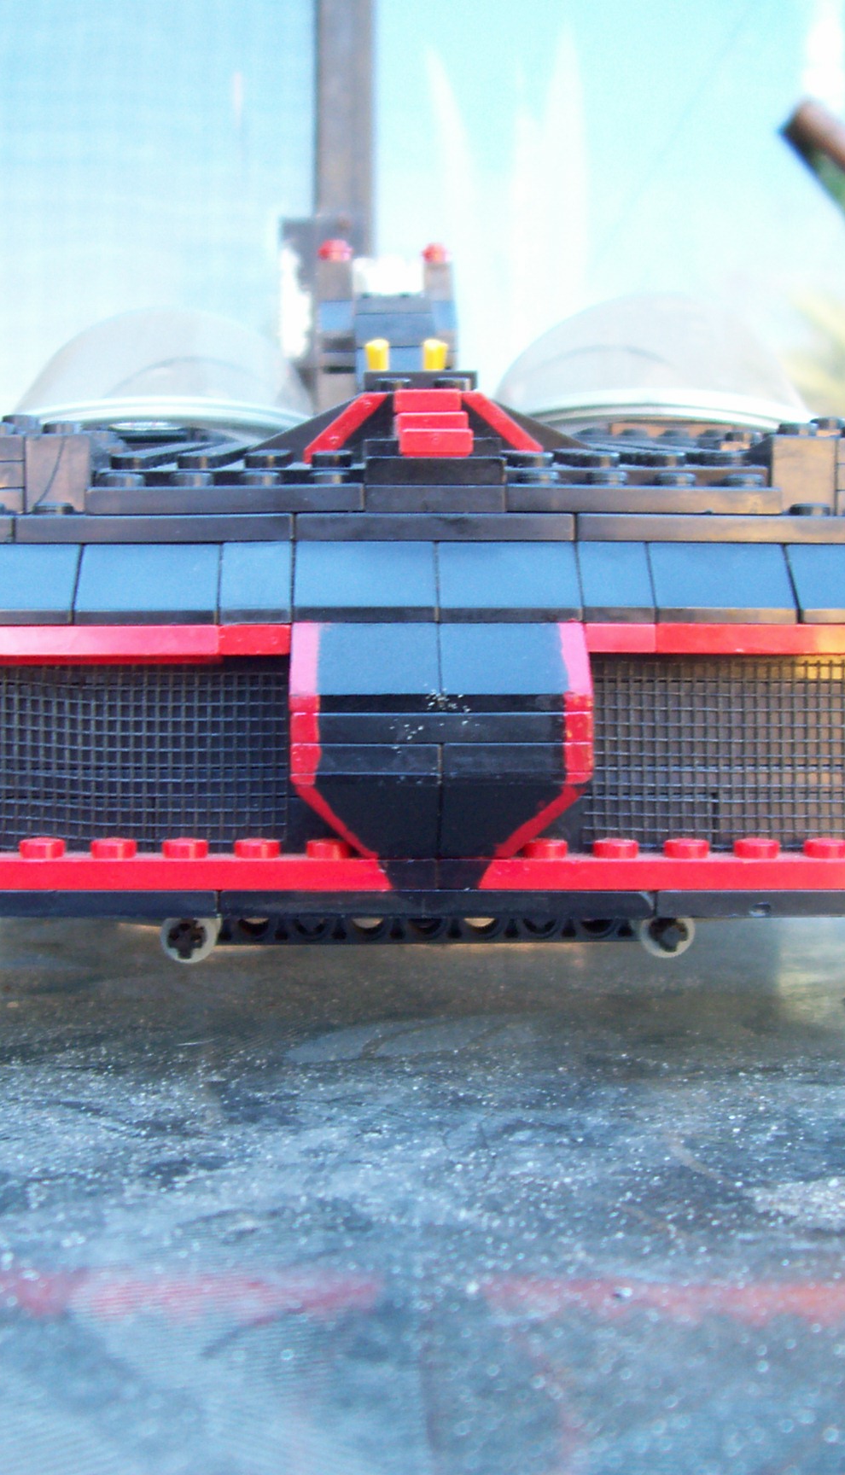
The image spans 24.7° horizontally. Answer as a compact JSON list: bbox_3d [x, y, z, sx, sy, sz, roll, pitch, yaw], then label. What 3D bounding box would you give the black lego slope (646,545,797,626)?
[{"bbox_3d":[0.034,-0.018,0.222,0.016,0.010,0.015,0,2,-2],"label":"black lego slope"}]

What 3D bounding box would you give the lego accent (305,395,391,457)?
[{"bbox_3d":[-0.009,-0.040,0.244,0.010,0.010,0.015,0,1,-2],"label":"lego accent"}]

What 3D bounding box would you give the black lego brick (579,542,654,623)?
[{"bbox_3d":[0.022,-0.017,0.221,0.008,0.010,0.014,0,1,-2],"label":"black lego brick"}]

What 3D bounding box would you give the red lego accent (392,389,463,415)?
[{"bbox_3d":[0.001,-0.042,0.243,0.008,0.003,0.008,0,1,-2],"label":"red lego accent"}]

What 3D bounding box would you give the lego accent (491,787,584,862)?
[{"bbox_3d":[0.013,0.009,0.211,0.010,0.008,0.007,0,1,-2],"label":"lego accent"}]

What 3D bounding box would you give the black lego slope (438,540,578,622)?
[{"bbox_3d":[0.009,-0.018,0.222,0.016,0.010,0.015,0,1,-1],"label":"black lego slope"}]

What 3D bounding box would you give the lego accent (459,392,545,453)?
[{"bbox_3d":[0.010,-0.040,0.247,0.010,0.011,0.020,0,2,-2],"label":"lego accent"}]

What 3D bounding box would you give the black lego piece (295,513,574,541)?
[{"bbox_3d":[0.001,-0.024,0.228,0.032,0.003,0.011,0,1,-1],"label":"black lego piece"}]

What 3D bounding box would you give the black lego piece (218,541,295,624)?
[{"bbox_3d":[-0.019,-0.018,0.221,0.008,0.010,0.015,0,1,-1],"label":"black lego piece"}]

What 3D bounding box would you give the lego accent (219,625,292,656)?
[{"bbox_3d":[-0.019,-0.011,0.218,0.008,0.003,0.009,0,1,-1],"label":"lego accent"}]

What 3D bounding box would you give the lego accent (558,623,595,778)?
[{"bbox_3d":[0.017,-0.004,0.210,0.003,0.017,0.008,0,1,-2],"label":"lego accent"}]

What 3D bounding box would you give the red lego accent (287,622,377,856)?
[{"bbox_3d":[-0.010,0.000,0.209,0.010,0.026,0.009,0,1,-2],"label":"red lego accent"}]

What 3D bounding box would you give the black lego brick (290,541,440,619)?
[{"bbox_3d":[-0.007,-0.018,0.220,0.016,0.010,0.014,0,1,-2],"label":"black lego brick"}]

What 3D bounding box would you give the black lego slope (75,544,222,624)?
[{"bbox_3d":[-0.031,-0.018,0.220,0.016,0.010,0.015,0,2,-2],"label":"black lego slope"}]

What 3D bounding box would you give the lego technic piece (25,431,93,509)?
[{"bbox_3d":[-0.043,-0.031,0.234,0.008,0.010,0.011,0,2,-2],"label":"lego technic piece"}]

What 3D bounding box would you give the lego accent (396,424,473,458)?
[{"bbox_3d":[0.002,-0.034,0.228,0.009,0.004,0.007,0,2,-2],"label":"lego accent"}]

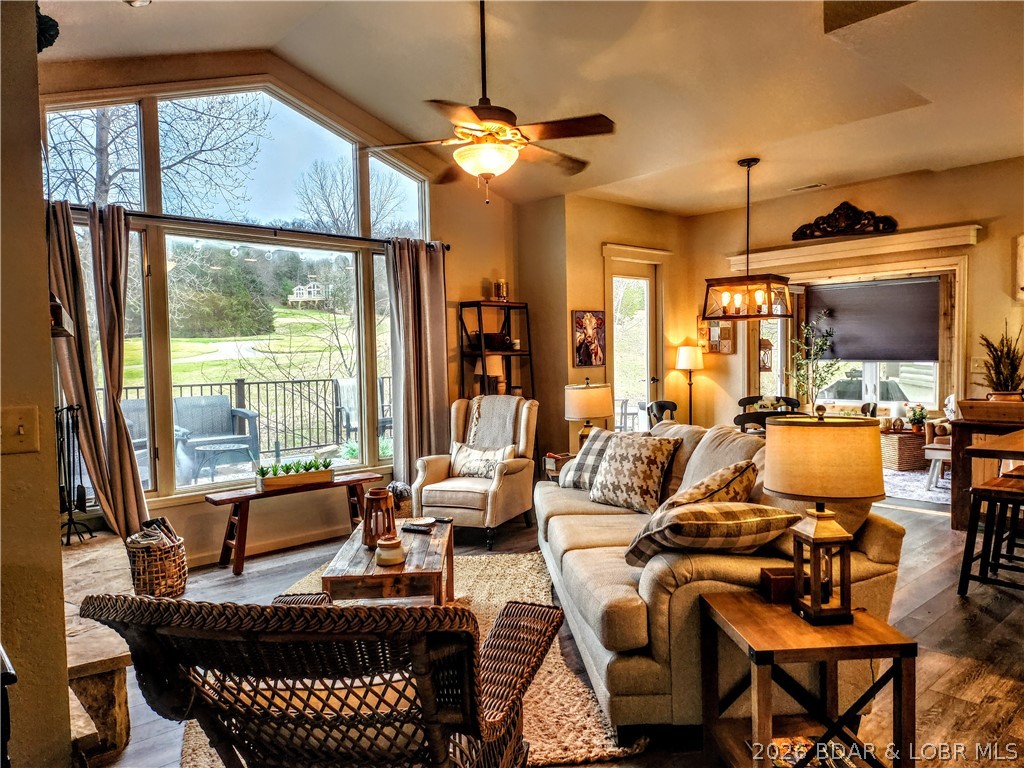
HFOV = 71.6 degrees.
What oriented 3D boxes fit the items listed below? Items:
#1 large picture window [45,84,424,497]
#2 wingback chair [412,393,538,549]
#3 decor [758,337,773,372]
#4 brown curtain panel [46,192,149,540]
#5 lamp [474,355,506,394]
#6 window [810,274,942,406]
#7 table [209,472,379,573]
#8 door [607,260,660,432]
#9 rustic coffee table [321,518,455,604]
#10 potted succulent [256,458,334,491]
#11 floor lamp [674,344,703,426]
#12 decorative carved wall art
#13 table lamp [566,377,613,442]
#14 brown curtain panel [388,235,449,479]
[{"bbox_3d":[-1.668,-0.679,4.904,2.632,2.720,0.120,-3,4,-42],"label":"large picture window"},{"bbox_3d":[-0.261,0.605,5.360,0.670,1.010,0.860,0,3,24],"label":"wingback chair"},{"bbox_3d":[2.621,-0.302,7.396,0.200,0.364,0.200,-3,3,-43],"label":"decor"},{"bbox_3d":[-2.379,0.024,4.110,0.476,2.122,0.150,-3,4,-42],"label":"brown curtain panel"},{"bbox_3d":[-0.186,-0.042,6.004,0.240,0.414,0.240,-1,3,0],"label":"lamp"},{"bbox_3d":[4.229,-0.465,8.386,0.100,1.462,1.482,-3,4,-42],"label":"window"},{"bbox_3d":[-1.427,0.925,4.833,1.180,0.465,0.260,-3,3,-41],"label":"table"},{"bbox_3d":[1.125,-0.053,6.697,0.789,2.156,0.060,-3,4,-42],"label":"door"},{"bbox_3d":[-0.538,0.983,3.363,0.480,0.465,0.963,-1,3,-2],"label":"rustic coffee table"},{"bbox_3d":[-1.486,0.618,4.887,0.530,0.165,0.125,-3,4,-42],"label":"potted succulent"},{"bbox_3d":[1.748,0.317,6.988,0.290,1.374,0.290,-3,4,-42],"label":"floor lamp"},{"bbox_3d":[2.776,-1.393,5.992,0.050,0.288,0.877,-3,4,-42],"label":"decorative carved wall art"},{"bbox_3d":[0.536,0.277,4.947,0.335,0.640,0.335,-1,3,-4],"label":"table lamp"},{"bbox_3d":[-0.719,-0.010,5.563,0.580,2.220,0.150,-3,3,-43],"label":"brown curtain panel"}]

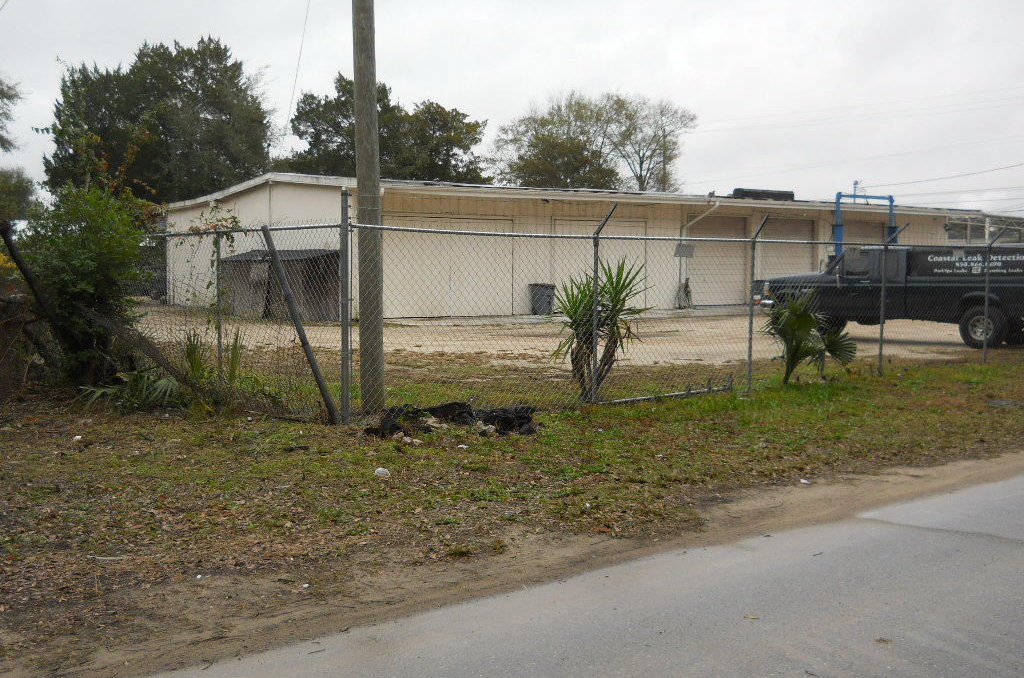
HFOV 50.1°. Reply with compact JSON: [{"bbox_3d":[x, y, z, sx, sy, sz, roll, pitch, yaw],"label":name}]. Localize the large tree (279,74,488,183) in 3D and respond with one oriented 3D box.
[{"bbox_3d":[-6.501,-7.913,55.572,10.300,10.970,9.500,0,4,0],"label":"large tree"}]

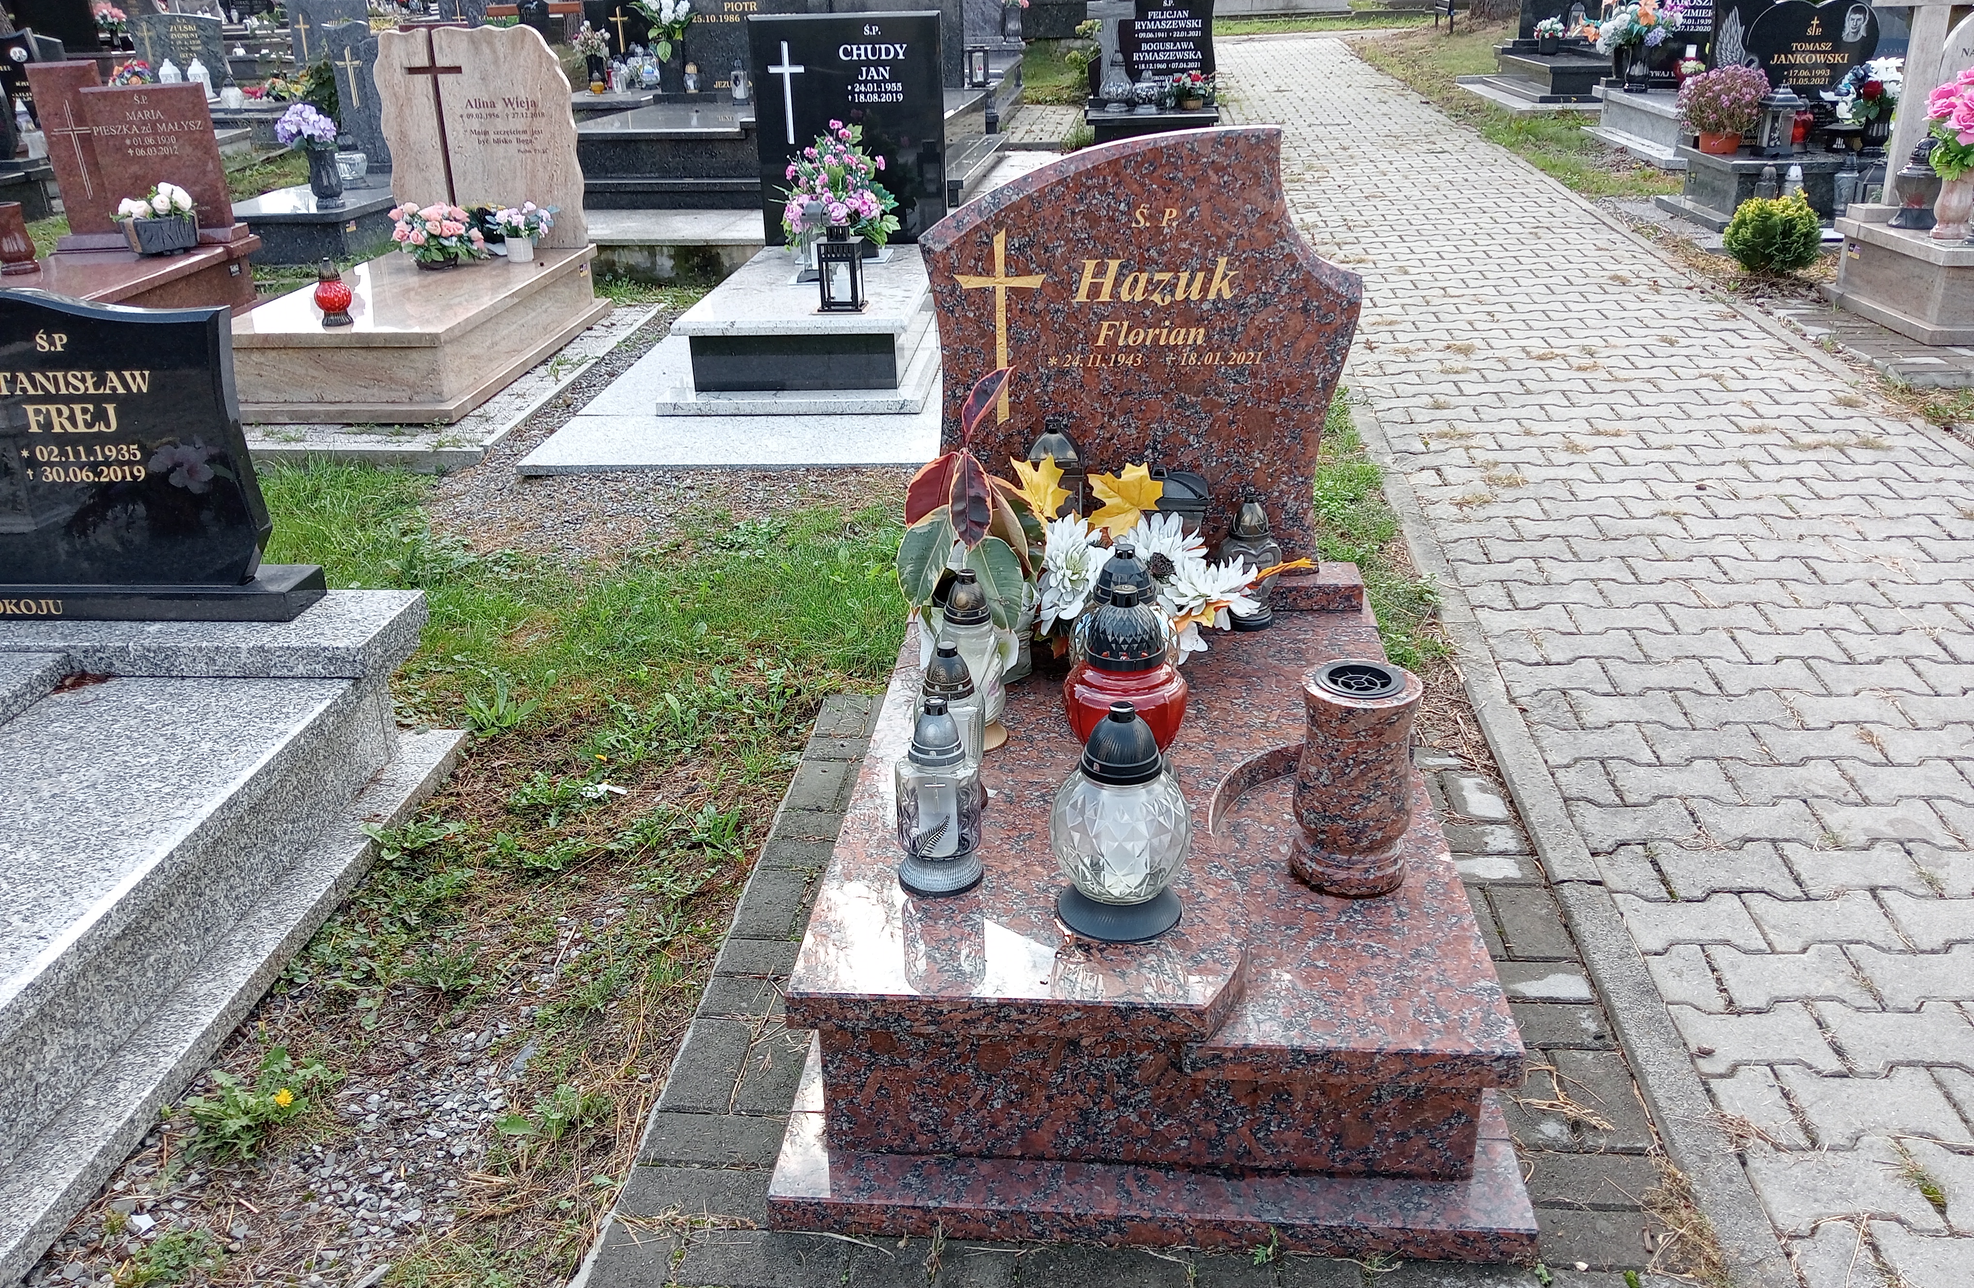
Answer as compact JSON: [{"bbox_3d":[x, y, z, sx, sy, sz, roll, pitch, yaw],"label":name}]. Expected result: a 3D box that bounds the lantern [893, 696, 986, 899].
[{"bbox_3d":[-0.062,0.187,2.046,0.112,0.252,0.112,-3,24,-2],"label":"lantern"}]

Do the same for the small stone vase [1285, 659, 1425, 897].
[{"bbox_3d":[0.485,0.177,2.092,0.150,0.276,0.150,1,25,4],"label":"small stone vase"}]

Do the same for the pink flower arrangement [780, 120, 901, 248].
[{"bbox_3d":[-0.537,-1.676,5.851,0.450,0.450,0.340,1,25,4],"label":"pink flower arrangement"}]

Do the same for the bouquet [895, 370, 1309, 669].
[{"bbox_3d":[0.190,-0.203,2.592,0.660,0.480,0.360,1,25,4],"label":"bouquet"}]

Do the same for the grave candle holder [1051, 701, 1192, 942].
[{"bbox_3d":[0.164,0.203,1.959,0.172,0.280,0.172,1,24,5],"label":"grave candle holder"}]

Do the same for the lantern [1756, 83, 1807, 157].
[{"bbox_3d":[3.707,-2.446,7.482,0.158,0.305,0.158,1,24,5],"label":"lantern"}]

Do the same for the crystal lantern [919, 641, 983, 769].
[{"bbox_3d":[-0.052,0.112,2.199,0.106,0.238,0.106,1,25,4],"label":"crystal lantern"}]

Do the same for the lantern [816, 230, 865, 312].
[{"bbox_3d":[-0.494,-1.282,5.438,0.157,0.273,0.157,1,24,5],"label":"lantern"}]

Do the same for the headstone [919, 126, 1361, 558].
[{"bbox_3d":[0.267,-0.498,2.802,0.748,0.775,0.080,1,24,5],"label":"headstone"}]

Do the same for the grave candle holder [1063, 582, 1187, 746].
[{"bbox_3d":[0.197,0.059,2.265,0.175,0.294,0.175,1,24,5],"label":"grave candle holder"}]

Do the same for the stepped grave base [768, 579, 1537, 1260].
[{"bbox_3d":[0.246,0.276,2.482,0.902,0.315,1.442,1,24,5],"label":"stepped grave base"}]

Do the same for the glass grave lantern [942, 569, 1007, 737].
[{"bbox_3d":[-0.026,0.018,2.370,0.108,0.266,0.108,1,25,4],"label":"glass grave lantern"}]

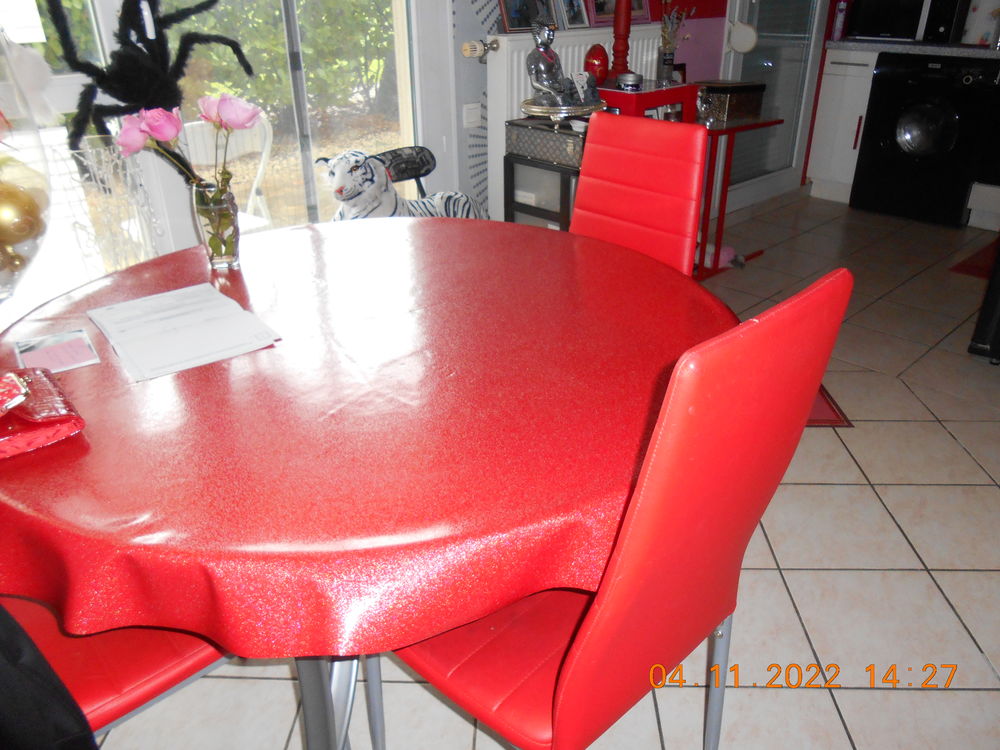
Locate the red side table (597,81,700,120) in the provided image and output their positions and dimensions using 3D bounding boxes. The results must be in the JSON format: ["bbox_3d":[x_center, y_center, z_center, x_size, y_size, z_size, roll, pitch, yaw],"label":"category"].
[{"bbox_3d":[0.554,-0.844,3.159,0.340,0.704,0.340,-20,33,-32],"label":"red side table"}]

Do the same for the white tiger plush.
[{"bbox_3d":[-0.306,-0.564,2.397,0.660,0.330,0.280,-24,35,-37],"label":"white tiger plush"}]

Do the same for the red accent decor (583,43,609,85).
[{"bbox_3d":[0.380,-1.216,2.960,0.099,0.149,0.099,2,28,7],"label":"red accent decor"}]

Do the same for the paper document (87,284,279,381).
[{"bbox_3d":[-0.528,-0.083,1.230,0.208,0.005,0.335,-20,33,-31],"label":"paper document"}]

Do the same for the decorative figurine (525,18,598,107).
[{"bbox_3d":[0.215,-1.076,2.609,0.208,0.279,0.172,21,35,37],"label":"decorative figurine"}]

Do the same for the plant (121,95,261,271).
[{"bbox_3d":[-0.562,-0.356,1.426,0.258,0.310,0.160,-12,29,-18],"label":"plant"}]

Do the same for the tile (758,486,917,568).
[{"bbox_3d":[0.830,0.380,1.898,0.336,0.010,0.336,0,28,3],"label":"tile"}]

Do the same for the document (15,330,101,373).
[{"bbox_3d":[-0.649,-0.033,1.099,0.095,0.003,0.142,-19,32,-29],"label":"document"}]

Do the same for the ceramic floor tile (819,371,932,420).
[{"bbox_3d":[1.188,0.067,2.464,0.331,0.010,0.331,0,28,3],"label":"ceramic floor tile"}]

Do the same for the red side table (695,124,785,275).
[{"bbox_3d":[0.990,-0.848,3.507,0.495,0.640,0.330,-22,35,-34],"label":"red side table"}]

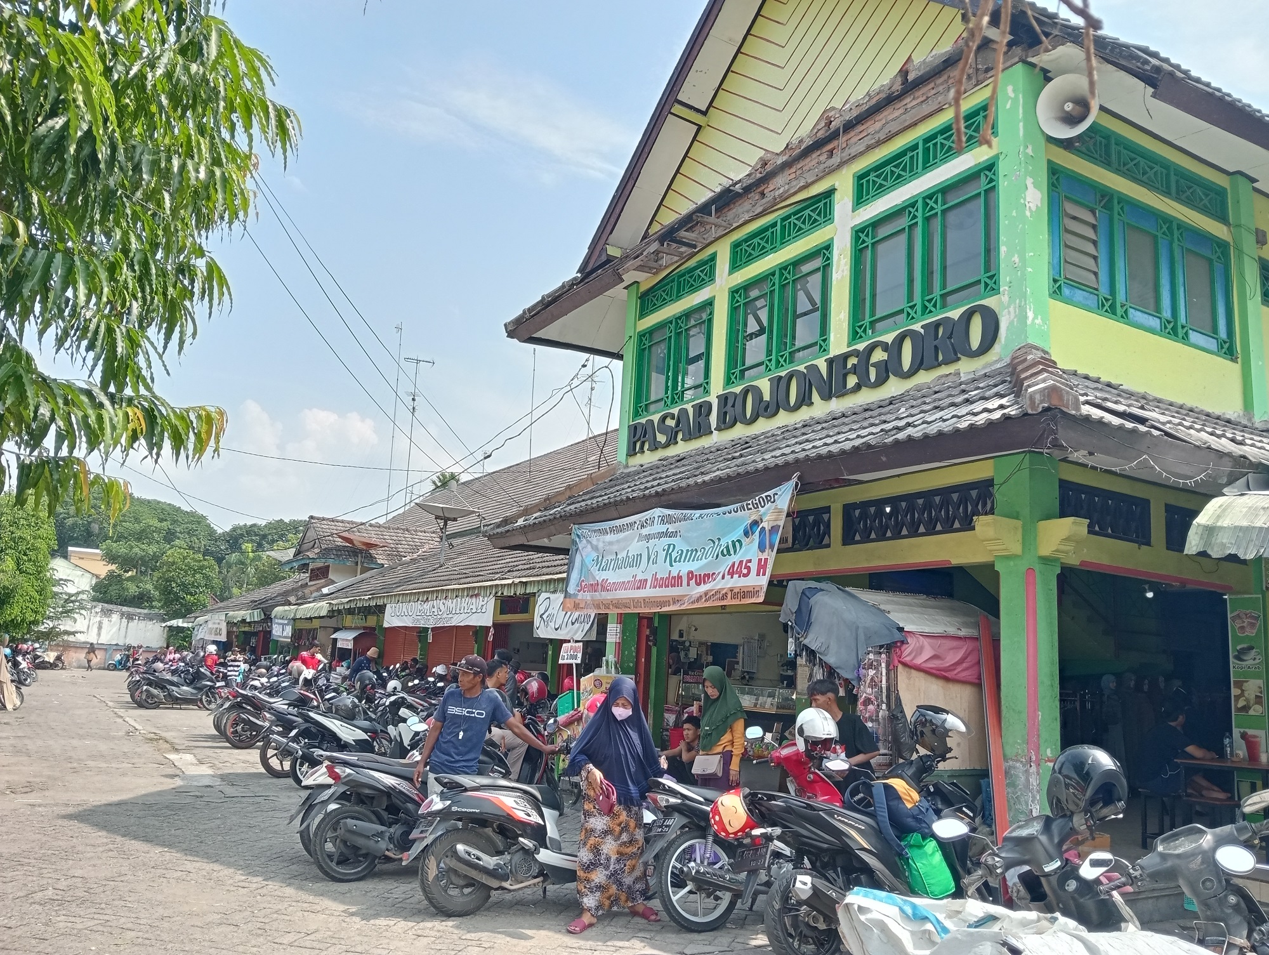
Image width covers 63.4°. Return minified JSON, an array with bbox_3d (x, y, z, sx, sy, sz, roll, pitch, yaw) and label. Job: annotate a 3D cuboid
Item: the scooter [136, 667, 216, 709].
[{"bbox_3d":[-10.810,5.041,24.690,1.920,1.090,0.720,10,-13,-29],"label":"scooter"}]

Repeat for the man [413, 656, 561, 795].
[{"bbox_3d":[-0.999,1.987,6.953,0.850,1.570,0.420,2,-11,6],"label":"man"}]

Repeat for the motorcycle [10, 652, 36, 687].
[{"bbox_3d":[-19.264,5.840,31.544,1.880,1.060,0.680,6,-11,-13],"label":"motorcycle"}]

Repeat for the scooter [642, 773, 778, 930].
[{"bbox_3d":[0.889,2.263,6.580,1.920,1.120,0.700,11,-13,-32],"label":"scooter"}]

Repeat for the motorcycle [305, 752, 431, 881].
[{"bbox_3d":[-1.455,2.284,7.359,1.880,1.090,0.680,11,-14,-34],"label":"motorcycle"}]

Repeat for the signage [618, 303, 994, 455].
[{"bbox_3d":[1.445,-0.897,11.230,0.100,0.489,6.210,10,-13,-29],"label":"signage"}]

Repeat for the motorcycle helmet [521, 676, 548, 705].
[{"bbox_3d":[-0.984,2.095,10.100,0.290,0.260,0.250,9,-13,-27],"label":"motorcycle helmet"}]

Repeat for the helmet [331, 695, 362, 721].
[{"bbox_3d":[-3.223,2.580,11.500,0.330,0.270,0.260,1,-11,11],"label":"helmet"}]

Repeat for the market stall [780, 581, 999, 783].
[{"bbox_3d":[2.508,2.197,9.876,1.650,2.250,1.550,10,-13,-29],"label":"market stall"}]

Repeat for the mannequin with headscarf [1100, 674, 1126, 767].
[{"bbox_3d":[6.886,3.677,14.836,0.430,1.660,0.350,10,-13,-34],"label":"mannequin with headscarf"}]

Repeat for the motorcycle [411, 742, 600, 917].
[{"bbox_3d":[-0.586,2.175,6.585,1.860,1.110,0.690,11,-13,-33],"label":"motorcycle"}]

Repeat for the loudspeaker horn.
[{"bbox_3d":[3.609,-3.000,8.368,0.500,0.500,0.470,-7,5,43],"label":"loudspeaker horn"}]

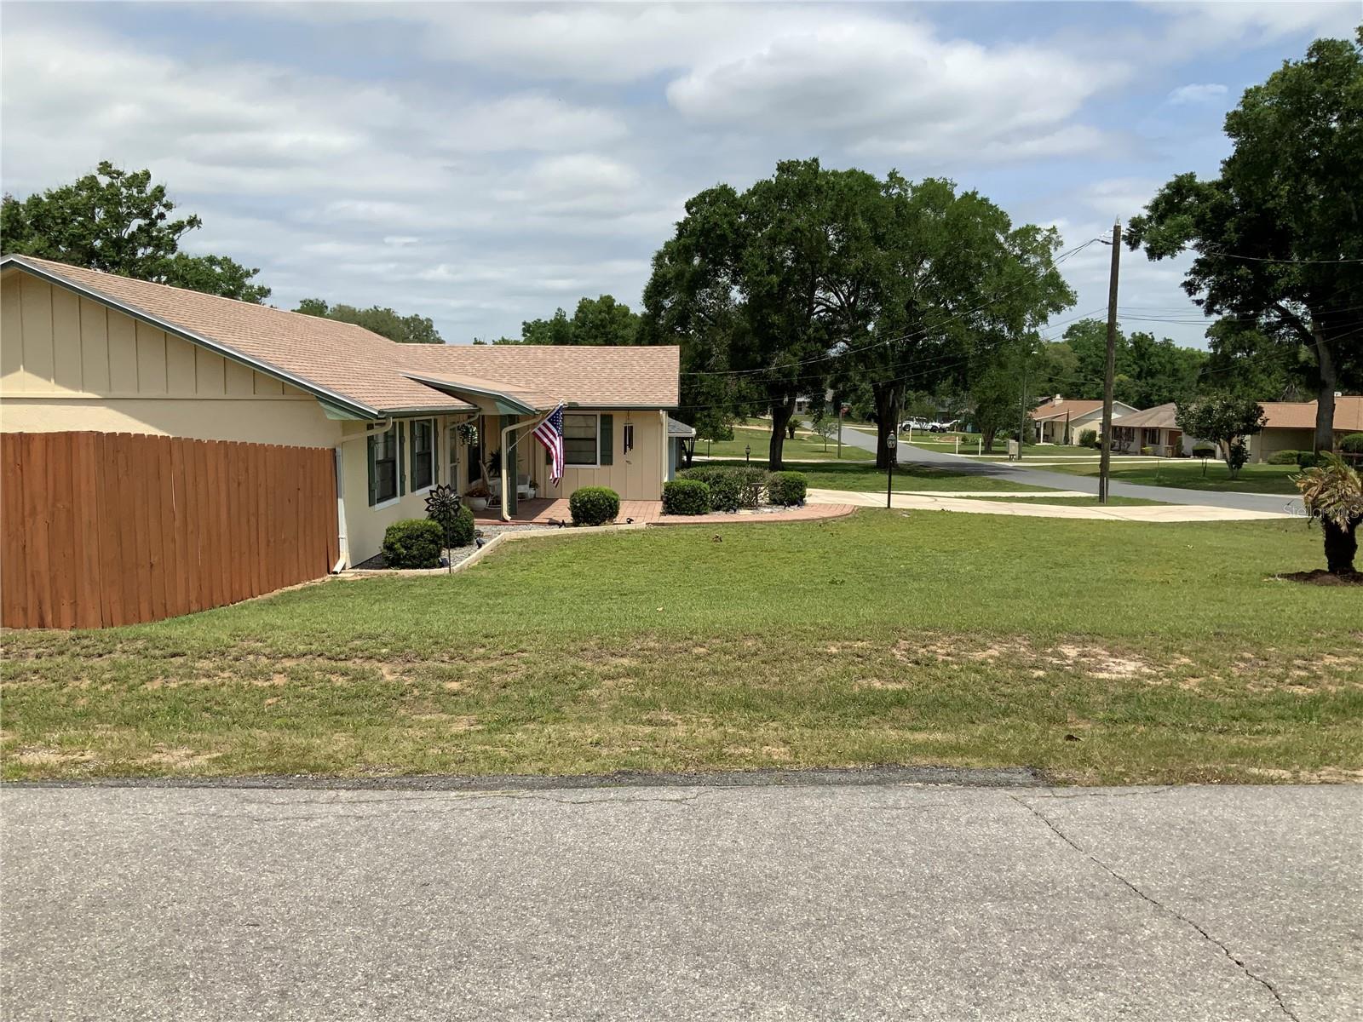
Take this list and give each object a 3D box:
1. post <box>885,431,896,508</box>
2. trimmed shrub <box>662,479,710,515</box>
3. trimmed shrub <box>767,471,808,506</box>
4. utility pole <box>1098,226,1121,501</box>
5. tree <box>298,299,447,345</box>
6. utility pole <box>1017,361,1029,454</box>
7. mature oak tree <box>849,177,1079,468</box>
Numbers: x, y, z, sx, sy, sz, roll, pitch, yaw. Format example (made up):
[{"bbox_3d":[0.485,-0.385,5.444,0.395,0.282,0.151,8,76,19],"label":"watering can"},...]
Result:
[{"bbox_3d":[5.582,-1.117,30.595,0.260,2.090,0.260,0,6,0],"label":"post"},{"bbox_3d":[0.137,-0.340,26.210,1.100,0.800,1.100,0,6,0],"label":"trimmed shrub"},{"bbox_3d":[2.711,-0.595,29.057,1.020,0.850,1.050,0,6,0],"label":"trimmed shrub"},{"bbox_3d":[13.106,-4.525,34.867,0.300,8.600,0.300,0,6,0],"label":"utility pole"},{"bbox_3d":[-25.875,-12.051,94.436,12.400,11.200,11.500,0,6,0],"label":"tree"},{"bbox_3d":[21.450,-7.634,71.557,0.300,8.800,0.300,0,6,0],"label":"utility pole"},{"bbox_3d":[13.288,-9.053,55.295,12.000,14.000,12.000,0,6,0],"label":"mature oak tree"}]

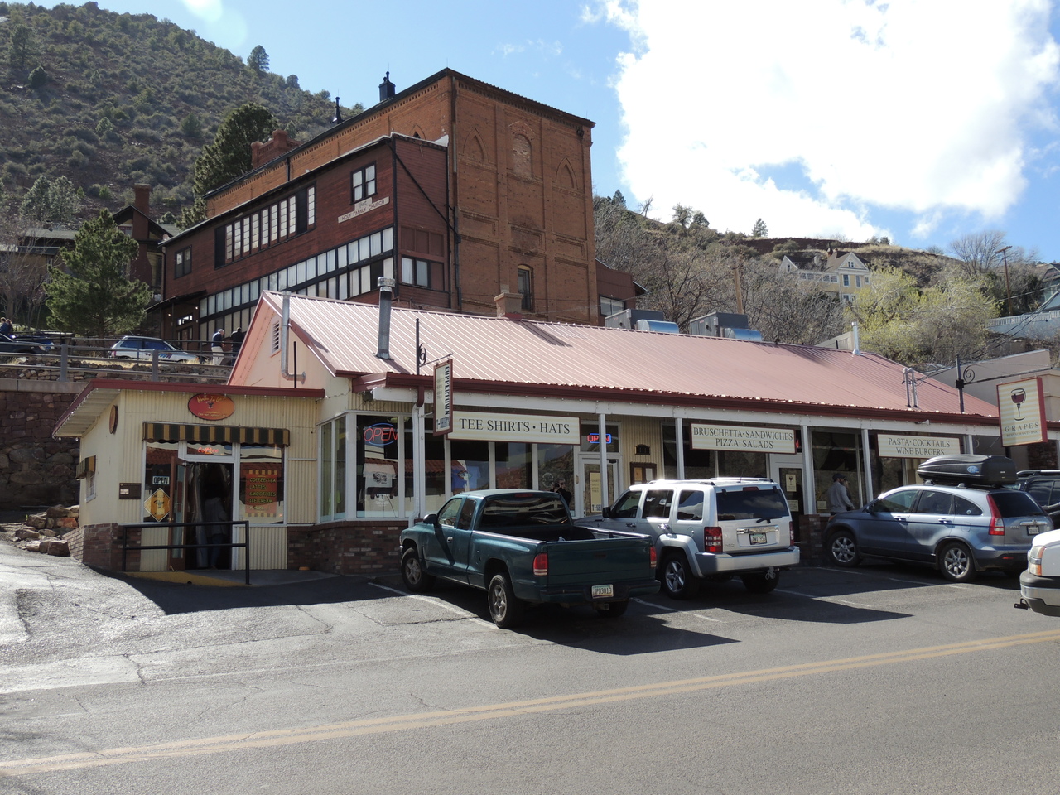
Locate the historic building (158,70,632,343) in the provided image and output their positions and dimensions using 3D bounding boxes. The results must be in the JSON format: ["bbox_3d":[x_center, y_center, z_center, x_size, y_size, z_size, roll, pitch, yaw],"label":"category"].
[{"bbox_3d":[-7.341,-6.237,54.317,14.151,12.319,20.674,6,-11,-43],"label":"historic building"}]

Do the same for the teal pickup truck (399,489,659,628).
[{"bbox_3d":[-0.249,2.262,15.836,1.830,1.660,5.450,1,-2,-26],"label":"teal pickup truck"}]

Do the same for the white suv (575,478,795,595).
[{"bbox_3d":[2.511,2.297,18.249,1.840,1.790,4.490,1,-2,-26],"label":"white suv"}]

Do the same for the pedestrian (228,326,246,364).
[{"bbox_3d":[-11.983,-2.019,43.773,0.550,1.740,0.400,1,-8,-15],"label":"pedestrian"}]

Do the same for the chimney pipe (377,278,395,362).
[{"bbox_3d":[-2.743,-1.516,20.172,0.310,1.584,0.310,1,-8,0],"label":"chimney pipe"}]

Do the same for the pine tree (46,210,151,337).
[{"bbox_3d":[-20.405,-5.772,50.404,4.900,6.401,4.900,-2,-8,0],"label":"pine tree"}]

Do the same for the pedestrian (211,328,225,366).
[{"bbox_3d":[-12.745,-1.973,43.770,0.500,1.680,0.550,1,-8,-15],"label":"pedestrian"}]

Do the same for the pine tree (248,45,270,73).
[{"bbox_3d":[-72.385,-90.142,285.913,5.946,8.183,5.946,-2,-8,0],"label":"pine tree"}]

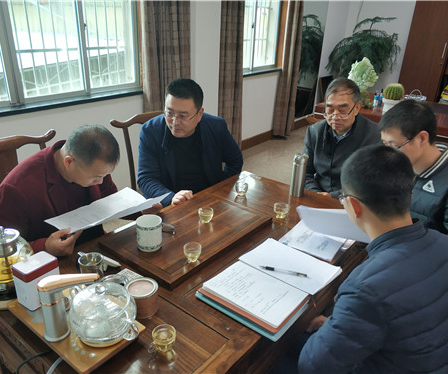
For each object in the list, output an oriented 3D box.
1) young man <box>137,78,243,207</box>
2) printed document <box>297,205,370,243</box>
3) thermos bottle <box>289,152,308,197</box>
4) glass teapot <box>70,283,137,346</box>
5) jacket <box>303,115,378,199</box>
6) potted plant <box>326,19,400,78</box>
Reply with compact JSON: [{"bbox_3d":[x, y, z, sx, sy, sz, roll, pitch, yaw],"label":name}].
[{"bbox_3d":[-0.171,0.132,1.965,0.560,1.270,0.780,-8,25,-22],"label":"young man"},{"bbox_3d":[0.430,0.145,1.488,0.270,0.150,0.080,-4,24,-14],"label":"printed document"},{"bbox_3d":[0.363,-0.060,1.874,0.072,0.210,0.072,2,23,-1],"label":"thermos bottle"},{"bbox_3d":[-0.300,0.297,0.950,0.190,0.140,0.150,15,26,28],"label":"glass teapot"},{"bbox_3d":[0.617,-0.045,2.080,0.510,0.620,0.400,16,27,30],"label":"jacket"},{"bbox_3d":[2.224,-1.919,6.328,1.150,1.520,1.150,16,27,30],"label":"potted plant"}]

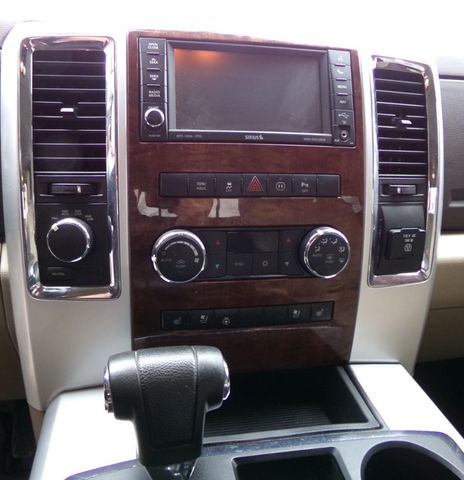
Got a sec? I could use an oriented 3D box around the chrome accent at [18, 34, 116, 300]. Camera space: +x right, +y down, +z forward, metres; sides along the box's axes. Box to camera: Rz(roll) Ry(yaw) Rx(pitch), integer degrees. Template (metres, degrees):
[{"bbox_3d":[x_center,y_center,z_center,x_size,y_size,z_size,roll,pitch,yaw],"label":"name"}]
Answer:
[{"bbox_3d":[-0.151,-0.067,0.417,0.090,0.247,0.034,-1,4,1],"label":"chrome accent"}]

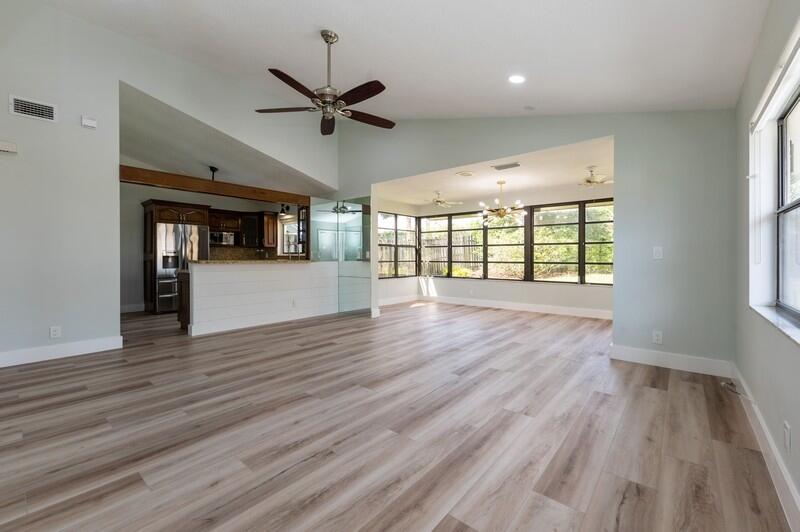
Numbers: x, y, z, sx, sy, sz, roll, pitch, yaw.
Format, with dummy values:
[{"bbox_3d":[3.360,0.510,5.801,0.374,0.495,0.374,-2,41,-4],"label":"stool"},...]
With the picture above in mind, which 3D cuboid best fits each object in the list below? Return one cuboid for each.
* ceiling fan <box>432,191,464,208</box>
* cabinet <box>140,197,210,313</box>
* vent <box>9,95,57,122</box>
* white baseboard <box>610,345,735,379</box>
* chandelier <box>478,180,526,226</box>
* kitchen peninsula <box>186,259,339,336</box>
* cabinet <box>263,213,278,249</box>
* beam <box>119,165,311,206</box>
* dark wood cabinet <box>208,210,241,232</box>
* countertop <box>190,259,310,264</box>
[{"bbox_3d":[0.822,-1.417,6.697,1.050,0.360,1.050,1,1,43],"label":"ceiling fan"},{"bbox_3d":[-4.940,-0.191,6.963,0.760,2.300,1.040,1,1,43],"label":"cabinet"},{"bbox_3d":[-3.879,-1.658,3.294,0.025,0.185,0.340,1,1,43],"label":"vent"},{"bbox_3d":[2.606,0.936,3.053,0.900,0.155,0.020,1,1,43],"label":"white baseboard"},{"bbox_3d":[1.906,-1.165,5.884,0.860,0.840,0.860,1,1,43],"label":"chandelier"},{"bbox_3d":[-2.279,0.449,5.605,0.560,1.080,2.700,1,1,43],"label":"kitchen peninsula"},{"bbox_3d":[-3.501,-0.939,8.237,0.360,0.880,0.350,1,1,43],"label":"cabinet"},{"bbox_3d":[-2.651,-1.187,4.931,0.130,0.190,2.680,1,1,43],"label":"beam"},{"bbox_3d":[-4.472,-1.114,7.894,0.340,0.500,0.750,1,1,43],"label":"dark wood cabinet"},{"bbox_3d":[-2.463,-0.061,5.237,0.420,0.055,1.950,1,1,43],"label":"countertop"}]

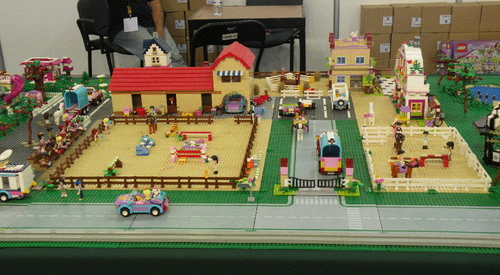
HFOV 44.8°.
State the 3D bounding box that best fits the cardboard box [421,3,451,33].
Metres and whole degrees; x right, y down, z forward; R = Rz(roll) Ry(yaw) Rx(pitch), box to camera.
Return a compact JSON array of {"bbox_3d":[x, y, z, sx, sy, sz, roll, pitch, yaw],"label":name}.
[{"bbox_3d":[1.491,-0.966,4.912,0.228,0.209,0.185,0,20,5],"label":"cardboard box"}]

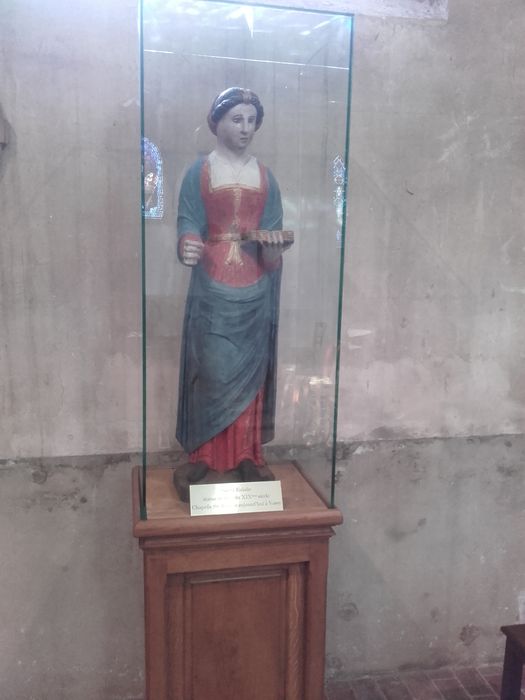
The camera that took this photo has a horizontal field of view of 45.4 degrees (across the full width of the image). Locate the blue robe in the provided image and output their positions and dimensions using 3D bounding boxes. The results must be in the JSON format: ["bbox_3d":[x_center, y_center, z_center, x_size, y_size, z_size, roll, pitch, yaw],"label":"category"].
[{"bbox_3d":[-0.081,-0.106,1.599,0.269,0.732,0.213,-1,9,-12],"label":"blue robe"}]

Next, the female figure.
[{"bbox_3d":[-0.075,-0.156,1.583,0.281,0.975,0.230,-1,9,-12],"label":"female figure"}]

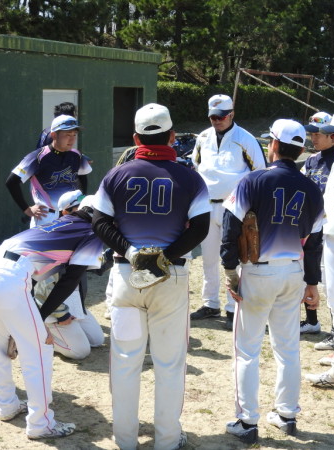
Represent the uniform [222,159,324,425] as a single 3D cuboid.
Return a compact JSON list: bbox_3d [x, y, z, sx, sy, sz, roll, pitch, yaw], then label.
[{"bbox_3d":[0.573,0.366,5.216,0.540,1.420,0.340,-4,9,-28],"label":"uniform"}]

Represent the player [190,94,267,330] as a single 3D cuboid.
[{"bbox_3d":[0.473,-0.102,7.639,0.600,1.830,0.420,4,9,22],"label":"player"}]

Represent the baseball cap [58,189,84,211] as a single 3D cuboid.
[{"bbox_3d":[-0.684,-0.177,6.900,0.250,0.140,0.180,20,13,12],"label":"baseball cap"}]

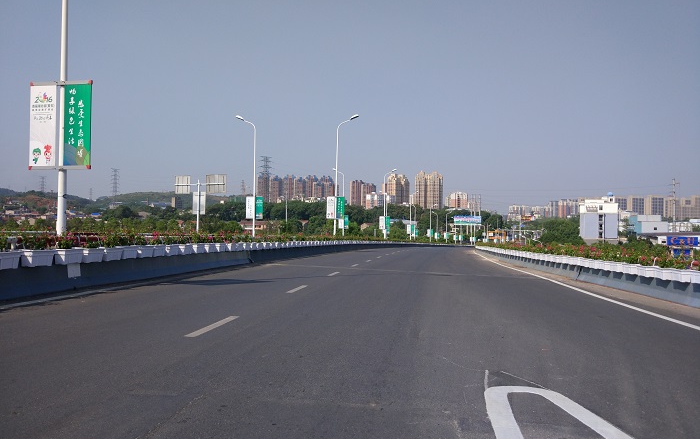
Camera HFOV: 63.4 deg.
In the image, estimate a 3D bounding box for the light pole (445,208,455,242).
[{"bbox_3d":[34.935,2.755,200.000,2.700,11.400,0.450,0,-1,18],"label":"light pole"}]

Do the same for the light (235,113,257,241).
[{"bbox_3d":[-9.166,-3.657,49.900,1.900,11.020,0.350,1,-1,9],"label":"light"}]

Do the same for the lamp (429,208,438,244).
[{"bbox_3d":[23.894,1.439,163.000,2.700,11.300,0.450,0,-1,16],"label":"lamp"}]

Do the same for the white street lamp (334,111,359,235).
[{"bbox_3d":[-0.269,-3.710,49.900,2.150,11.030,0.350,1,-1,9],"label":"white street lamp"}]

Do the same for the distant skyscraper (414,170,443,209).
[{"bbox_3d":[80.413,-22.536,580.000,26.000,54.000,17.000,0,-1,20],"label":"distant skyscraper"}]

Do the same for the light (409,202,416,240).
[{"bbox_3d":[17.663,0.953,158.744,1.950,10.990,0.350,0,-1,16],"label":"light"}]

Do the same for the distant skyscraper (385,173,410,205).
[{"bbox_3d":[93.946,-45.240,1090.000,23.000,80.000,38.000,0,-1,42],"label":"distant skyscraper"}]

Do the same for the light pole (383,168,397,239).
[{"bbox_3d":[6.160,-2.078,85.901,1.950,11.140,0.350,0,-1,11],"label":"light pole"}]

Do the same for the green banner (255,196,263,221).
[{"bbox_3d":[-7.941,-1.004,49.850,0.700,1.950,0.060,1,-1,9],"label":"green banner"}]

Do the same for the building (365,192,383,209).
[{"bbox_3d":[30.537,-22.254,700.000,16.000,23.000,16.000,0,-1,30],"label":"building"}]

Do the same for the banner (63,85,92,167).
[{"bbox_3d":[-6.226,-2.150,12.950,0.690,1.930,0.060,1,-1,8],"label":"banner"}]

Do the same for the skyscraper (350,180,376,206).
[{"bbox_3d":[31.213,-55.819,1290.000,56.000,70.000,24.000,0,-1,-13],"label":"skyscraper"}]

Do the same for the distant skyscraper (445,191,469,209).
[{"bbox_3d":[153.303,-25.433,800.000,32.000,25.000,16.000,0,-1,14],"label":"distant skyscraper"}]

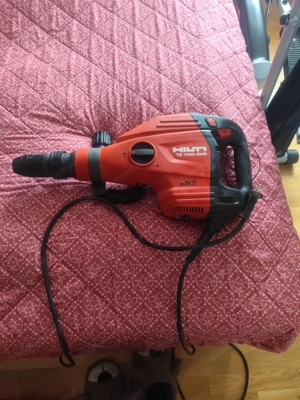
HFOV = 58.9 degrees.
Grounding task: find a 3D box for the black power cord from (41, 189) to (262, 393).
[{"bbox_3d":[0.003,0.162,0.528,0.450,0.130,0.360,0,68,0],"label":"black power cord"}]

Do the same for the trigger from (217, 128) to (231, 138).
[{"bbox_3d":[0.160,-0.145,0.580,0.029,0.025,0.016,0,68,0],"label":"trigger"}]

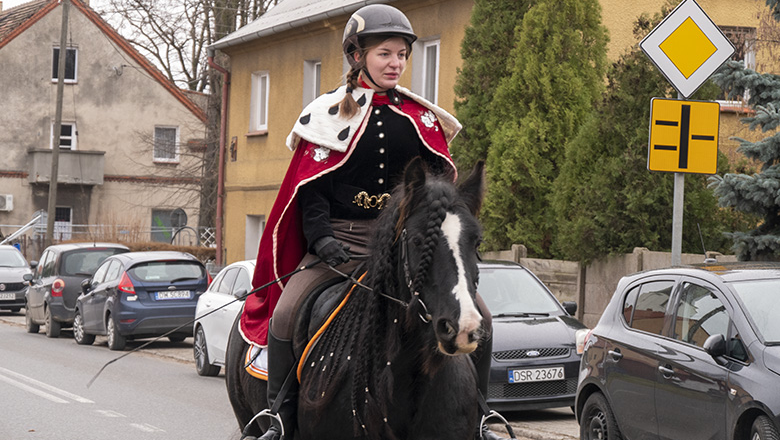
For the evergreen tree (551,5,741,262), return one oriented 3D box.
[{"bbox_3d":[3.132,-0.341,33.604,2.350,4.560,2.300,2,-1,-17],"label":"evergreen tree"}]

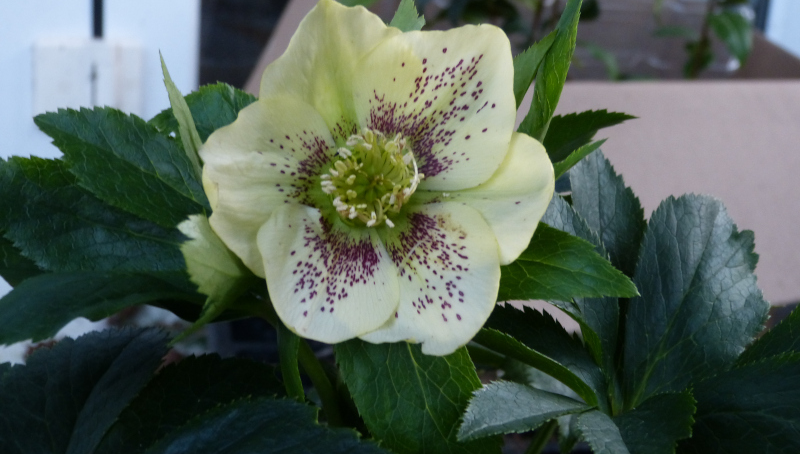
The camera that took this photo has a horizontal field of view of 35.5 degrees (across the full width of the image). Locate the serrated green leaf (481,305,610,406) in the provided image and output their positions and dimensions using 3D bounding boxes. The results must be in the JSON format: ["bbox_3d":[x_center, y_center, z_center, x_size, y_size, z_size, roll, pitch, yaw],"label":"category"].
[{"bbox_3d":[0.036,0.029,0.304,0.041,0.009,0.018,40,49,3],"label":"serrated green leaf"}]

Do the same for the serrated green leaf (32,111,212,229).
[{"bbox_3d":[-0.066,-0.014,0.305,0.053,0.009,0.025,28,45,0],"label":"serrated green leaf"}]

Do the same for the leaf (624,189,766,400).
[{"bbox_3d":[0.075,0.017,0.316,0.032,0.011,0.067,21,64,18],"label":"leaf"}]

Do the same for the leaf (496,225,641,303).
[{"bbox_3d":[0.034,0.009,0.291,0.044,0.009,0.021,11,43,17],"label":"leaf"}]

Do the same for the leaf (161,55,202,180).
[{"bbox_3d":[-0.049,-0.024,0.281,0.006,0.033,0.012,-13,15,18],"label":"leaf"}]

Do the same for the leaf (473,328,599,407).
[{"bbox_3d":[0.033,0.034,0.300,0.038,0.008,0.014,31,18,-6],"label":"leaf"}]

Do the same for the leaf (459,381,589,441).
[{"bbox_3d":[0.030,0.043,0.287,0.043,0.010,0.017,-5,40,-36],"label":"leaf"}]

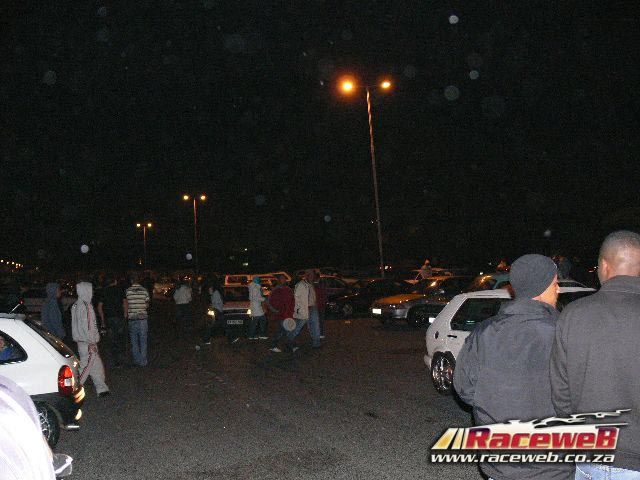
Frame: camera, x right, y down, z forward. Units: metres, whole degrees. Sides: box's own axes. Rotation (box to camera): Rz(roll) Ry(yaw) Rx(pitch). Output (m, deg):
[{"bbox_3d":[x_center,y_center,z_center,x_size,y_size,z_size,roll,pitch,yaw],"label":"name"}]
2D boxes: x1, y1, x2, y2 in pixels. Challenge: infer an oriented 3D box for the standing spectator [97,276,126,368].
[{"bbox_3d":[-4.060,1.647,12.600,0.560,1.750,0.360,-2,-3,0],"label":"standing spectator"}]

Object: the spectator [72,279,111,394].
[{"bbox_3d":[-3.476,1.492,9.800,0.500,1.700,0.480,-1,-4,-37],"label":"spectator"}]

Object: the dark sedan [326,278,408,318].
[{"bbox_3d":[1.930,2.079,24.300,4.100,1.400,1.680,-2,-3,-18],"label":"dark sedan"}]

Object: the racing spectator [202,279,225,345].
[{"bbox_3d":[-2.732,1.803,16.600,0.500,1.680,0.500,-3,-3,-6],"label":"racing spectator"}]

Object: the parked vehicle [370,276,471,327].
[{"bbox_3d":[3.600,1.773,19.800,4.200,1.380,1.680,-2,-3,-18],"label":"parked vehicle"}]

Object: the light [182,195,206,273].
[{"bbox_3d":[-13.360,0.537,70.000,2.400,10.700,0.400,-3,-3,0],"label":"light"}]

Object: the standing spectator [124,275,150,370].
[{"bbox_3d":[-3.539,1.618,12.550,0.540,1.760,0.340,-2,-3,-8],"label":"standing spectator"}]

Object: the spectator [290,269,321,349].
[{"bbox_3d":[-0.298,1.521,14.300,0.500,1.750,0.520,-4,-3,21],"label":"spectator"}]

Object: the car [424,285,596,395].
[{"bbox_3d":[2.854,1.276,7.932,1.640,1.410,3.900,-1,-3,-23],"label":"car"}]

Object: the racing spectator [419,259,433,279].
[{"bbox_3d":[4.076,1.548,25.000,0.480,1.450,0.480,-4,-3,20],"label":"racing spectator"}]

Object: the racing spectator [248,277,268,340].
[{"bbox_3d":[-1.644,1.839,17.300,0.460,1.660,0.500,-2,-3,-15],"label":"racing spectator"}]

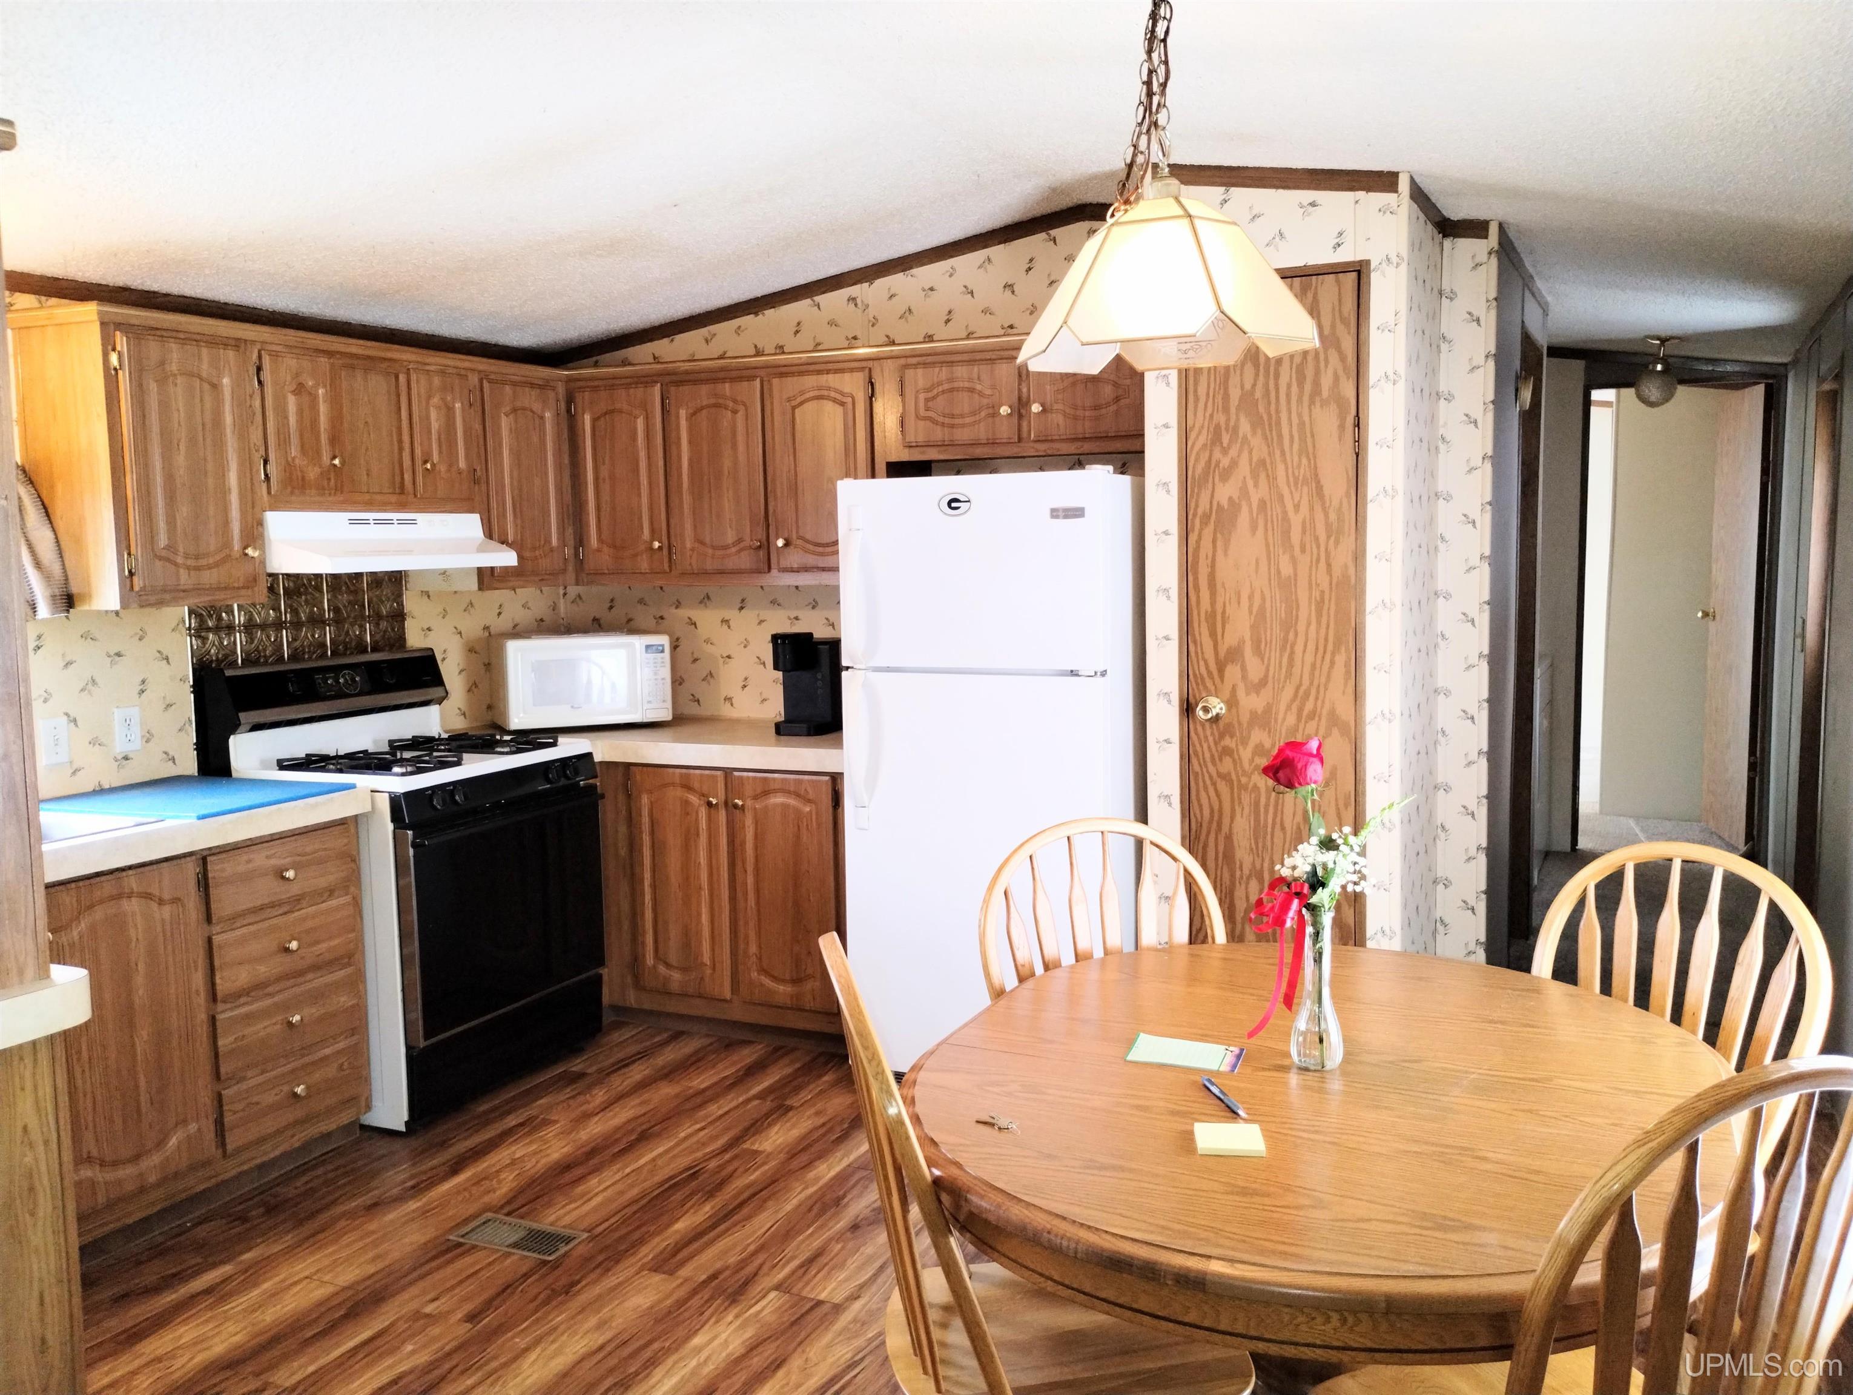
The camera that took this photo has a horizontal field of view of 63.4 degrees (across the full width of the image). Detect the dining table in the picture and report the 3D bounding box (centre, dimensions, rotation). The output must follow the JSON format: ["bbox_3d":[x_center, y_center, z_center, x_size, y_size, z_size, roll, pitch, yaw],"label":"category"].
[{"bbox_3d":[0.554,0.889,2.149,1.075,0.760,1.288,1,6,22],"label":"dining table"}]

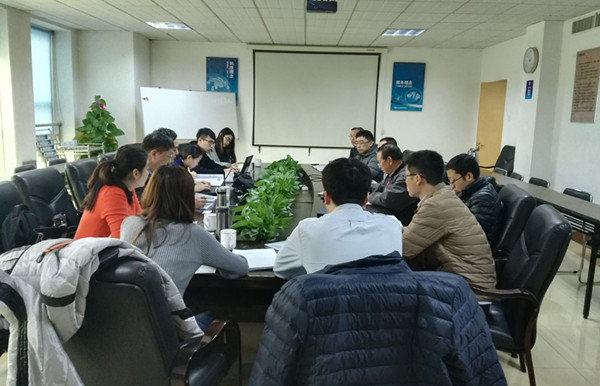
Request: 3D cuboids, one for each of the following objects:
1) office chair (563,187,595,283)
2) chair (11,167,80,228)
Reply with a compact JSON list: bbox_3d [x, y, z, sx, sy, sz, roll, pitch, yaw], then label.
[{"bbox_3d":[2.612,0.363,4.611,0.540,0.800,0.500,2,10,1],"label":"office chair"},{"bbox_3d":[-1.540,0.354,3.408,0.700,1.000,0.620,2,10,5],"label":"chair"}]

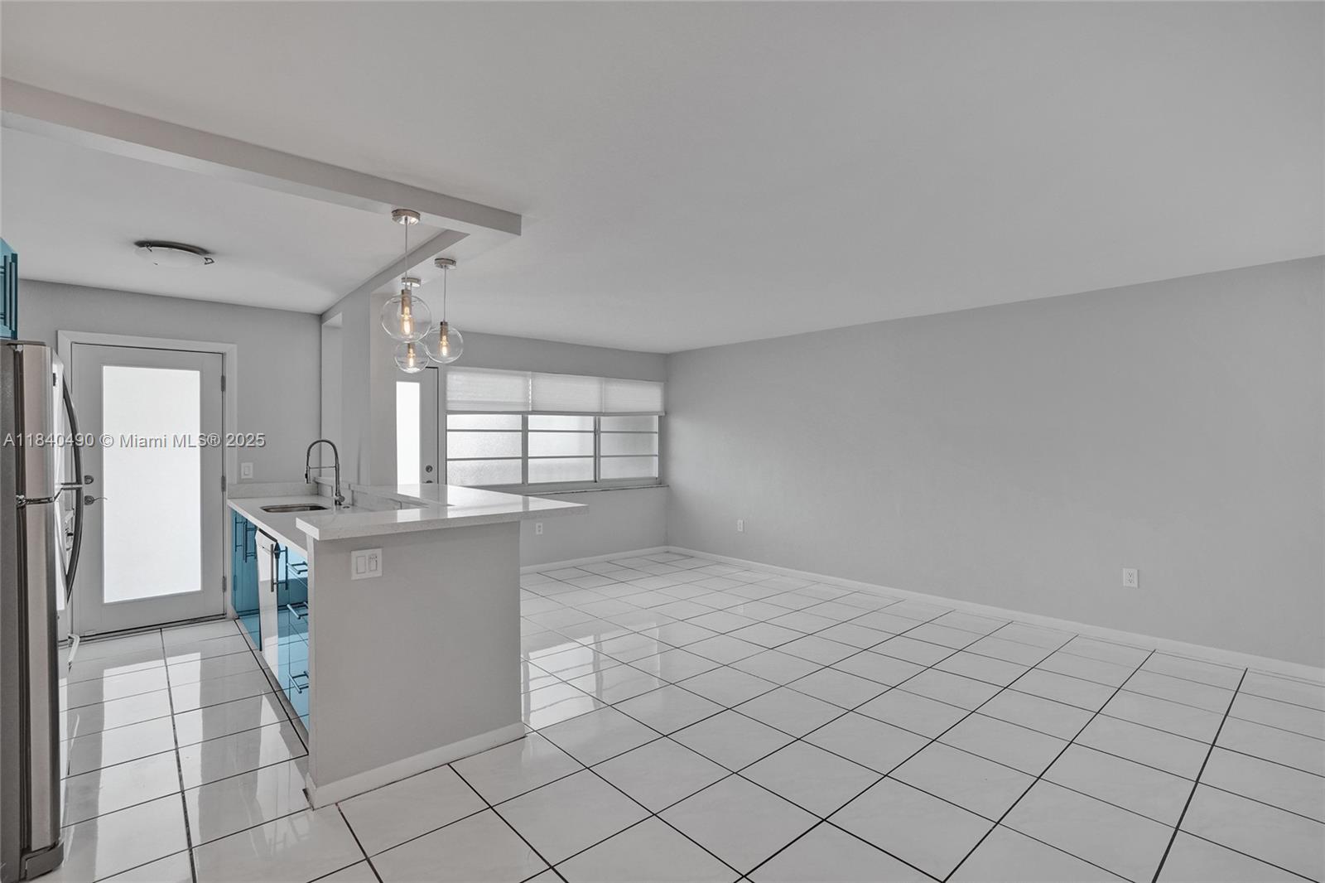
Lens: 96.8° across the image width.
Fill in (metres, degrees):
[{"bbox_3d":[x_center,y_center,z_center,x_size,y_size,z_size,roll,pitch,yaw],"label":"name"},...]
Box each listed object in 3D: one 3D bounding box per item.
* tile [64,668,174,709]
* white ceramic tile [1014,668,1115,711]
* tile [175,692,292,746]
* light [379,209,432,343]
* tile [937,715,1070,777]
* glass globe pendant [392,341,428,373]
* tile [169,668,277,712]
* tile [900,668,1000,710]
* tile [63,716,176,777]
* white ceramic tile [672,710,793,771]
[{"bbox_3d":[-3.106,1.404,3.354,0.427,0.010,0.427,0,0,-41],"label":"tile"},{"bbox_3d":[2.294,1.420,3.371,0.443,0.010,0.443,0,0,-42],"label":"white ceramic tile"},{"bbox_3d":[-2.203,1.414,3.008,0.445,0.010,0.445,0,-1,-41],"label":"tile"},{"bbox_3d":[-1.085,-0.689,2.493,0.200,0.545,0.200,0,0,-41],"label":"light"},{"bbox_3d":[1.598,1.412,2.763,0.445,0.010,0.445,0,-1,-41],"label":"tile"},{"bbox_3d":[-1.502,-0.512,3.530,0.207,0.210,0.207,0,0,0],"label":"glass globe pendant"},{"bbox_3d":[-2.546,1.444,3.408,0.443,0.010,0.443,0,0,-40],"label":"tile"},{"bbox_3d":[1.604,1.379,3.287,0.430,0.010,0.430,0,0,-41],"label":"tile"},{"bbox_3d":[-2.479,1.379,2.653,0.430,0.010,0.430,0,0,-41],"label":"tile"},{"bbox_3d":[0.330,1.408,2.790,0.427,0.010,0.427,0,0,-41],"label":"white ceramic tile"}]

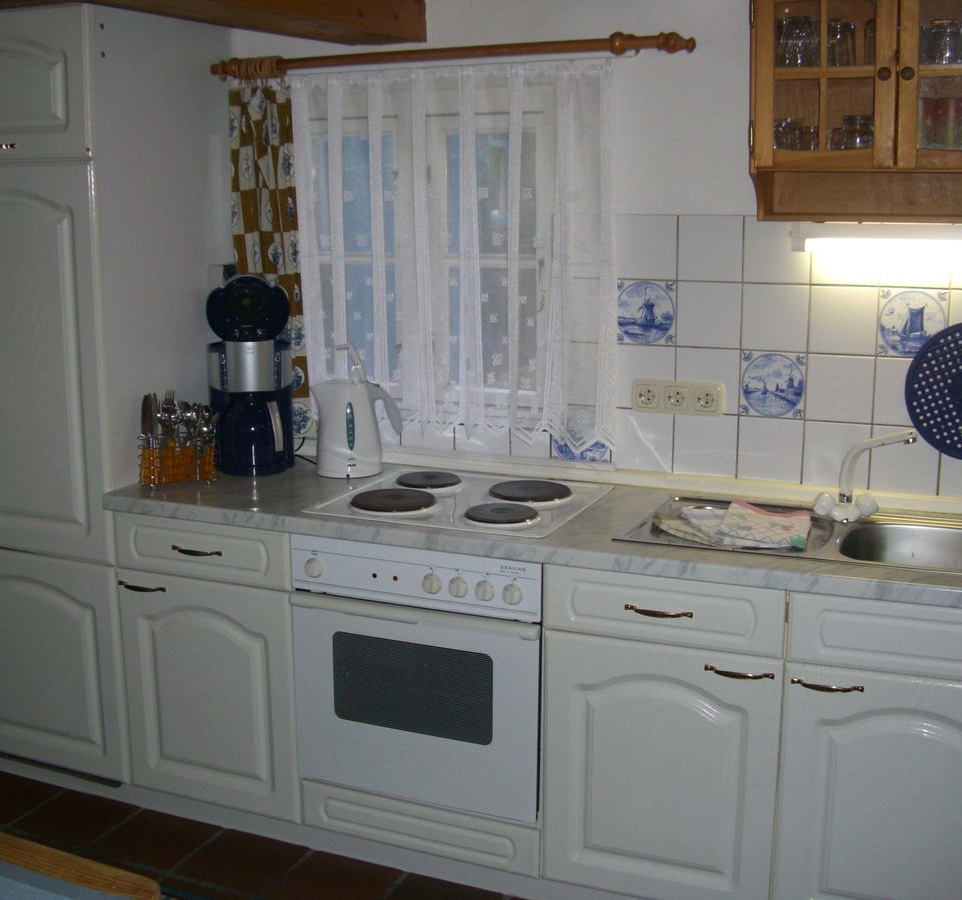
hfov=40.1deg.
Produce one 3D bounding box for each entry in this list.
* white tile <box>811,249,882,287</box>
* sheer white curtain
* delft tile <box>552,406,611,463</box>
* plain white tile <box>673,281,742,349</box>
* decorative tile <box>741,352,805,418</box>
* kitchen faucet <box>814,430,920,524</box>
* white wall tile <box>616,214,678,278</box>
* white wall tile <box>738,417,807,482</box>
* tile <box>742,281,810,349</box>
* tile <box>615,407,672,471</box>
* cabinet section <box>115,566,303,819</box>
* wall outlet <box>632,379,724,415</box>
[{"bbox_3d":[0.794,-0.432,2.870,0.150,0.150,0.009,5,12,24],"label":"white tile"},{"bbox_3d":[-0.081,-0.475,3.246,0.872,0.922,0.060,5,12,23],"label":"sheer white curtain"},{"bbox_3d":[0.247,-0.035,3.211,0.150,0.150,0.008,5,12,23],"label":"delft tile"},{"bbox_3d":[0.524,-0.308,3.020,0.150,0.150,0.009,5,12,24],"label":"plain white tile"},{"bbox_3d":[0.673,-0.151,3.039,0.152,0.152,0.010,5,12,23],"label":"decorative tile"},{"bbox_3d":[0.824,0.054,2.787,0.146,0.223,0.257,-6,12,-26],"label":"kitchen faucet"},{"bbox_3d":[0.386,-0.468,3.053,0.150,0.150,0.009,5,12,24],"label":"white wall tile"},{"bbox_3d":[0.674,0.001,3.069,0.152,0.152,0.010,5,12,23],"label":"white wall tile"},{"bbox_3d":[0.661,-0.296,2.959,0.150,0.150,0.009,5,12,24],"label":"tile"},{"bbox_3d":[0.393,-0.022,3.191,0.152,0.152,0.010,5,12,23],"label":"tile"},{"bbox_3d":[-0.535,0.528,3.381,0.495,0.570,0.570,5,12,23],"label":"cabinet section"},{"bbox_3d":[0.462,-0.122,3.084,0.222,0.078,0.015,5,12,23],"label":"wall outlet"}]

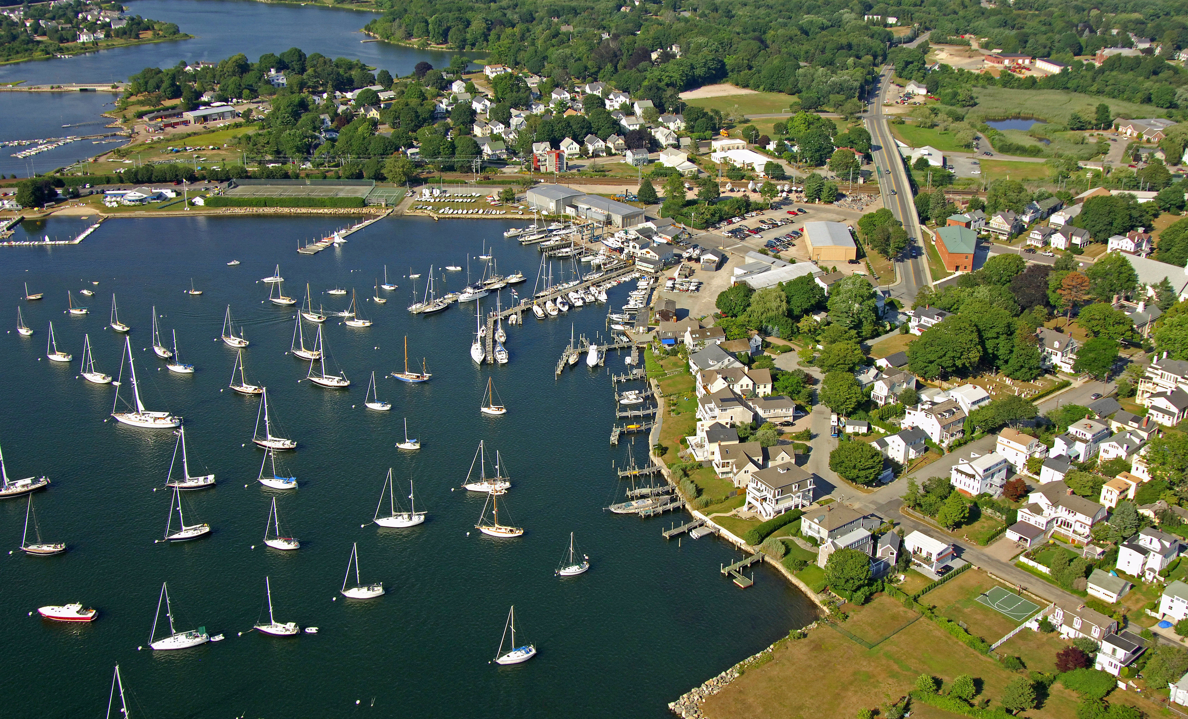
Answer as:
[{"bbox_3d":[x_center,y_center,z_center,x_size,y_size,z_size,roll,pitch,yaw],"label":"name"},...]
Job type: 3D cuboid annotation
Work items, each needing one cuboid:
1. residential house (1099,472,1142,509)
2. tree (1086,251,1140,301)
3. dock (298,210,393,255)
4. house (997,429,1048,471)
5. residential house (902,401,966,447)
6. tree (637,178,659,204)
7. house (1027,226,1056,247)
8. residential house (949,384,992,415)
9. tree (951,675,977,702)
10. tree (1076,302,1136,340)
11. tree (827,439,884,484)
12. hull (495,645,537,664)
[{"bbox_3d":[138.420,33.740,312.320,12.000,5.800,5.000,-19,29,-37],"label":"residential house"},{"bbox_3d":[195.960,-31.570,448.630,19.300,17.200,19.300,-1,23,0],"label":"tree"},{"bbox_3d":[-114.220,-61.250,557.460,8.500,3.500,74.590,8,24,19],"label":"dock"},{"bbox_3d":[120.507,25.117,334.800,8.600,10.300,10.400,-18,29,-37],"label":"house"},{"bbox_3d":[102.390,17.560,351.810,11.500,9.400,15.200,-16,27,-34],"label":"residential house"},{"bbox_3d":[26.850,-85.600,594.540,10.300,12.200,10.300,-1,23,0],"label":"tree"},{"bbox_3d":[196.590,-54.750,520.920,6.900,7.700,11.500,20,30,40],"label":"house"},{"bbox_3d":[116.540,12.380,368.130,9.400,7.500,8.100,-16,27,-31],"label":"residential house"},{"bbox_3d":[75.030,66.650,240.710,5.200,5.300,5.200,0,22,0],"label":"tree"},{"bbox_3d":[177.230,-12.520,411.300,18.410,14.510,18.410,0,23,0],"label":"tree"},{"bbox_3d":[71.030,28.070,321.130,14.980,11.910,14.980,0,23,0],"label":"tree"},{"bbox_3d":[-18.300,69.340,277.420,9.900,2.000,3.100,-12,26,-25],"label":"hull"}]

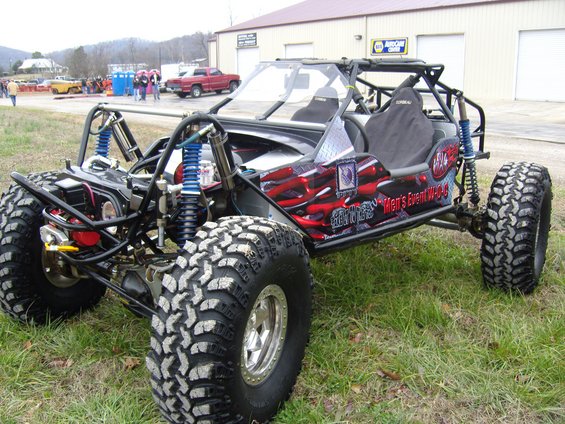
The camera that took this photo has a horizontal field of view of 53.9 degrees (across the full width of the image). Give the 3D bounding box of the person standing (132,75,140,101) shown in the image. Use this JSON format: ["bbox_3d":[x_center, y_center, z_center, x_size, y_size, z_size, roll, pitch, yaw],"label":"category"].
[{"bbox_3d":[-8.947,-7.565,33.806,0.500,1.580,0.360,-3,14,-10],"label":"person standing"}]

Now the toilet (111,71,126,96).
[{"bbox_3d":[-14.889,-11.649,50.220,1.150,2.280,1.150,-5,15,-16],"label":"toilet"}]

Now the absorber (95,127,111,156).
[{"bbox_3d":[-1.086,-0.229,3.379,0.110,0.750,0.110,-3,9,-42],"label":"absorber"}]

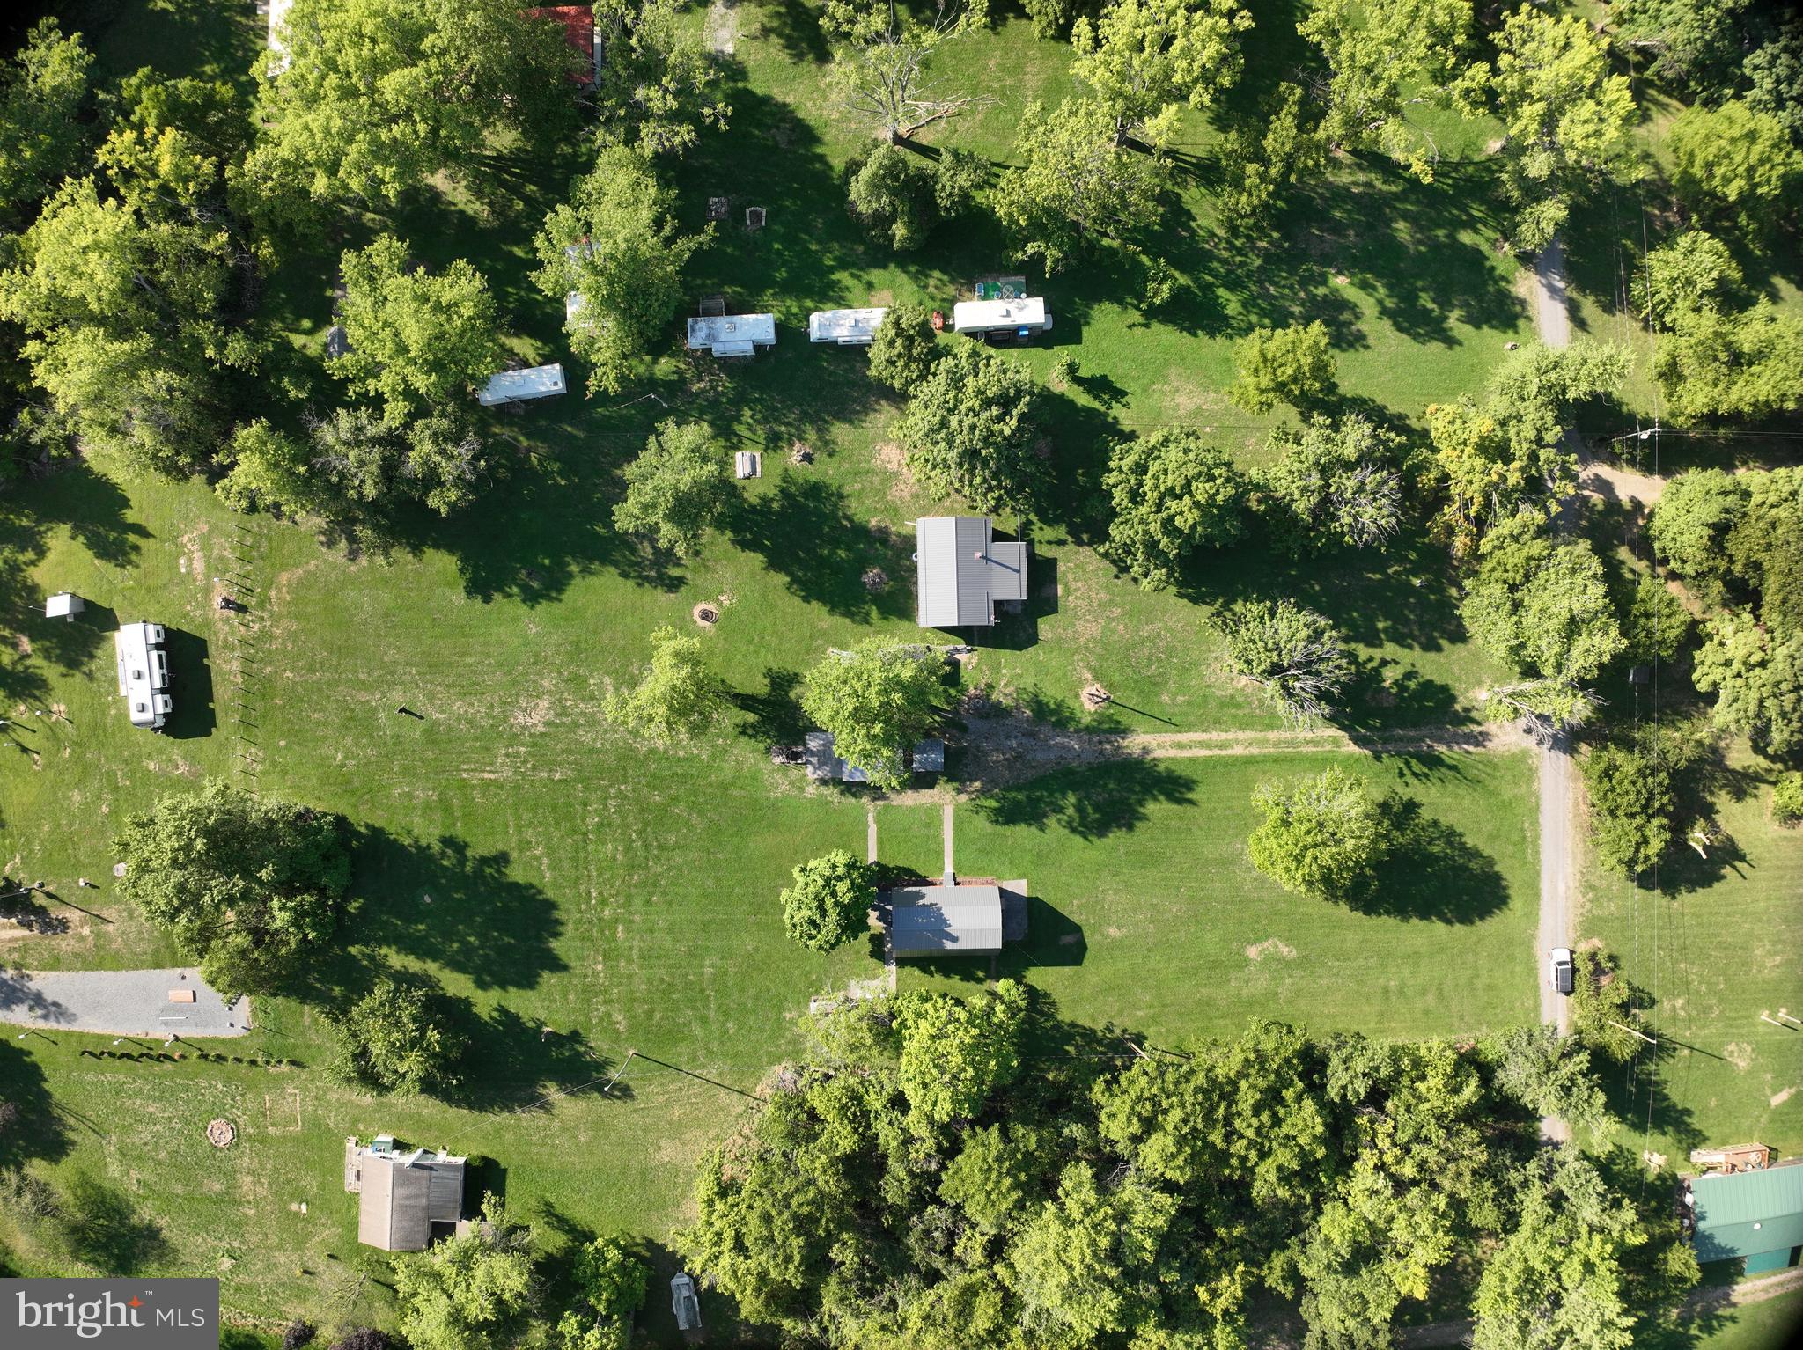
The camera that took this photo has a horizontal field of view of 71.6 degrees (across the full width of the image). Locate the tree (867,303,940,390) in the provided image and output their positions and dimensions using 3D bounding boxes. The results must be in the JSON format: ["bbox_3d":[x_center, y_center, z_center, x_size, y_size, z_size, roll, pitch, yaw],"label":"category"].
[{"bbox_3d":[0.200,-30.800,118.700,7.000,8.500,7.000,0,90,0],"label":"tree"}]

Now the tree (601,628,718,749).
[{"bbox_3d":[-22.934,1.010,121.512,11.255,12.000,11.789,0,90,1],"label":"tree"}]

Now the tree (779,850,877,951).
[{"bbox_3d":[-6.900,21.000,117.800,9.000,11.500,9.000,0,90,0],"label":"tree"}]

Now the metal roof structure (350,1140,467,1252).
[{"bbox_3d":[-48.970,51.960,125.000,10.600,4.400,9.300,2,90,0],"label":"metal roof structure"}]

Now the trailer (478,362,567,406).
[{"bbox_3d":[-37.560,-28.740,124.700,8.200,3.000,2.500,-9,90,0],"label":"trailer"}]

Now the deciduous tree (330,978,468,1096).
[{"bbox_3d":[-48.296,34.802,121.732,12.664,13.000,10.988,0,90,1],"label":"deciduous tree"}]

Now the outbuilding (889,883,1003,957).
[{"bbox_3d":[4.250,23.800,119.150,10.200,7.600,6.800,0,90,0],"label":"outbuilding"}]

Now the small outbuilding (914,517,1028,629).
[{"bbox_3d":[6.900,-10.000,122.300,10.800,5.000,10.700,-1,90,0],"label":"small outbuilding"}]

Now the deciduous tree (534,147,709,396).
[{"bbox_3d":[-25.200,-36.300,113.500,15.300,19.000,20.500,0,90,0],"label":"deciduous tree"}]

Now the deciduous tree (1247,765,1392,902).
[{"bbox_3d":[39.417,14.899,119.290,13.131,14.000,12.803,0,90,1],"label":"deciduous tree"}]

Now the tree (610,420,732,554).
[{"bbox_3d":[-21.610,-17.589,119.629,11.062,15.500,12.755,0,90,1],"label":"tree"}]

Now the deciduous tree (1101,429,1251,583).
[{"bbox_3d":[25.200,-15.400,115.750,12.700,14.500,14.400,0,90,0],"label":"deciduous tree"}]

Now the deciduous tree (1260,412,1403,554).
[{"bbox_3d":[40.213,-17.921,118.338,13.121,15.500,12.605,0,90,1],"label":"deciduous tree"}]

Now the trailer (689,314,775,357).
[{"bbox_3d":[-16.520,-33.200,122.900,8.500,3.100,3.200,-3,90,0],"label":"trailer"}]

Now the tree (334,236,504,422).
[{"bbox_3d":[-45.163,-32.403,119.037,15.048,17.500,16.973,0,90,1],"label":"tree"}]

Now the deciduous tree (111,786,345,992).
[{"bbox_3d":[-64.600,20.400,121.300,19.800,19.000,19.800,0,90,0],"label":"deciduous tree"}]

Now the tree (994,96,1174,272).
[{"bbox_3d":[16.100,-43.700,113.500,15.800,16.000,13.500,0,90,0],"label":"tree"}]

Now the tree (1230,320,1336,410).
[{"bbox_3d":[36.459,-29.553,120.701,9.888,10.800,8.493,0,90,1],"label":"tree"}]

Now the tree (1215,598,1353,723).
[{"bbox_3d":[35.000,-1.400,115.750,12.000,14.500,11.300,0,90,0],"label":"tree"}]

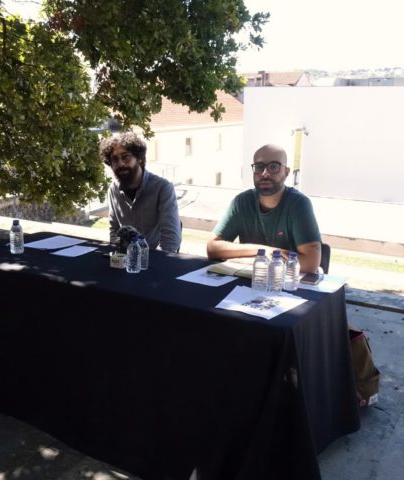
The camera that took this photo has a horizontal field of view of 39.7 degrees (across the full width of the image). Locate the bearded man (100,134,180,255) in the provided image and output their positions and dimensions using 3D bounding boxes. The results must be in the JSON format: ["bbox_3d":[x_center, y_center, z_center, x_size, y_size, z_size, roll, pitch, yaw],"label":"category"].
[{"bbox_3d":[-0.415,0.097,3.103,0.540,1.360,0.750,8,13,30],"label":"bearded man"}]

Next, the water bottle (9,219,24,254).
[{"bbox_3d":[-0.941,-0.015,2.845,0.066,0.170,0.066,1,12,0],"label":"water bottle"}]

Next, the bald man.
[{"bbox_3d":[0.260,0.220,2.653,0.600,1.320,0.750,7,13,26],"label":"bald man"}]

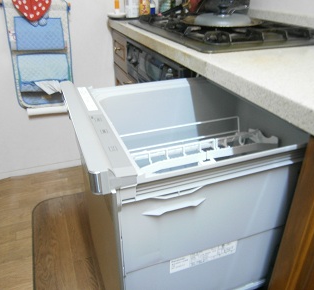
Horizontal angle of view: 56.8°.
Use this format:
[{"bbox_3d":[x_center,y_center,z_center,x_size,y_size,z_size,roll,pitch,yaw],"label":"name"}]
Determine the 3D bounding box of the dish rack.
[{"bbox_3d":[0.105,0.020,0.644,0.360,0.107,0.190,-10,30,-18],"label":"dish rack"}]

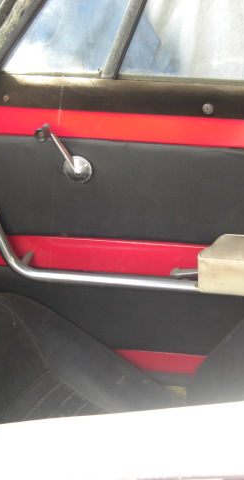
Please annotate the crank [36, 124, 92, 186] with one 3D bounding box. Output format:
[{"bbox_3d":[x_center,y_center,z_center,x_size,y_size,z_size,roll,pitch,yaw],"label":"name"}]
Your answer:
[{"bbox_3d":[-0.117,-0.165,1.392,0.059,0.147,0.057,-32,17,16],"label":"crank"}]

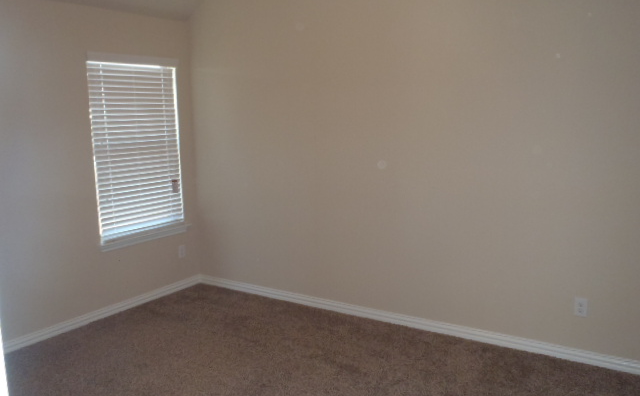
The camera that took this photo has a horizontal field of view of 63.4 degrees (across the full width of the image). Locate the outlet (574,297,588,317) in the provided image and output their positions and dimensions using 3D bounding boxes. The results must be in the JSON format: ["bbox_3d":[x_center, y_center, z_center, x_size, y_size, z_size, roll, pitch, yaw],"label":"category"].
[{"bbox_3d":[1.625,0.682,3.221,0.072,0.117,0.011,5,10,32],"label":"outlet"}]

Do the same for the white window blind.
[{"bbox_3d":[-1.492,-0.407,4.318,0.060,1.463,0.866,5,10,32],"label":"white window blind"}]

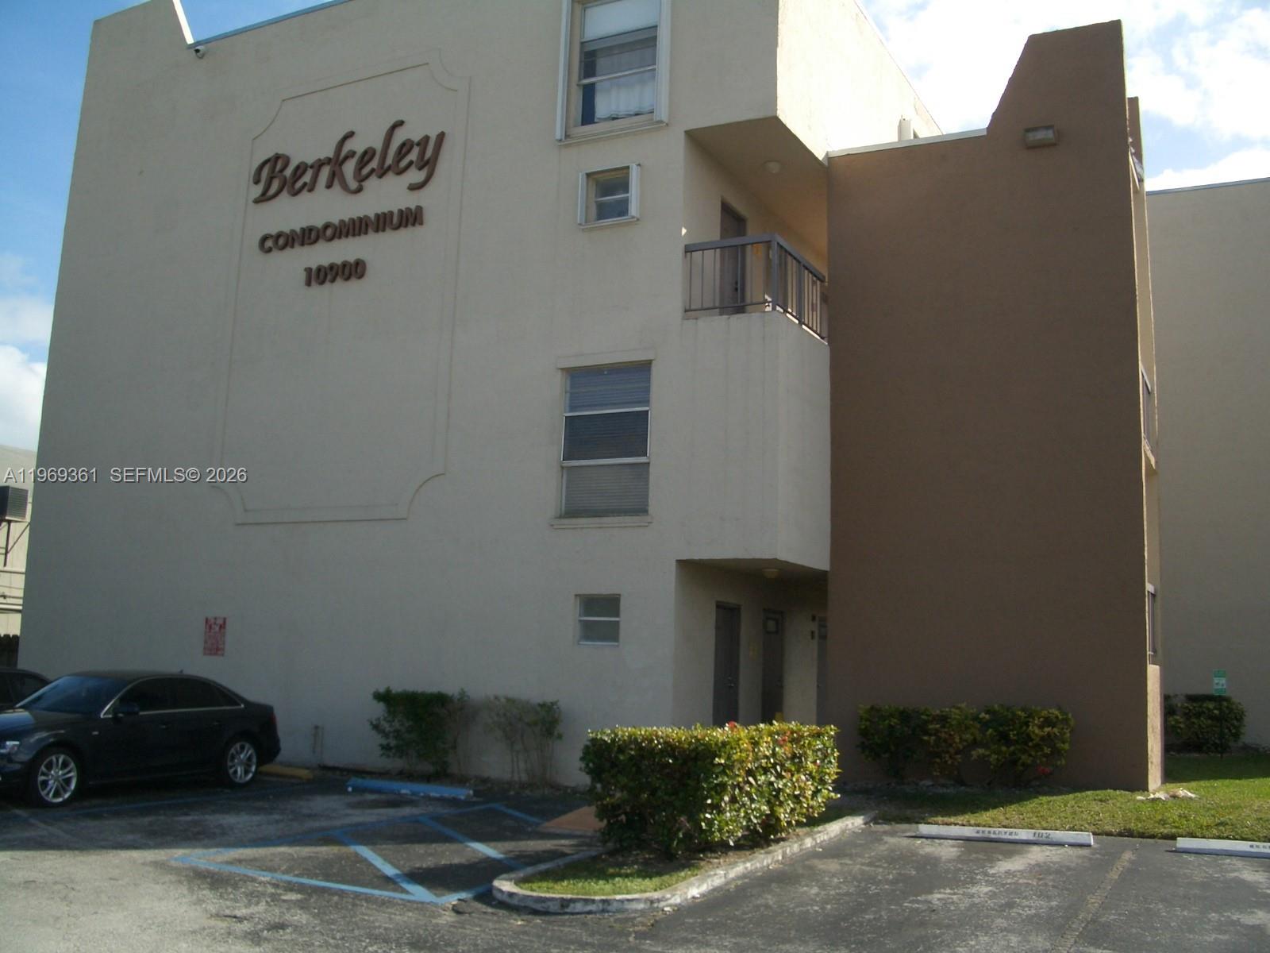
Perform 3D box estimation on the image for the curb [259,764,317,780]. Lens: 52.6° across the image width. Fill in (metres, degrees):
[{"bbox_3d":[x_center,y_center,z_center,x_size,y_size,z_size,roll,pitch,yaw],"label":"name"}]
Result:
[{"bbox_3d":[-4.928,3.909,17.024,1.720,0.120,0.170,-3,-10,27],"label":"curb"}]

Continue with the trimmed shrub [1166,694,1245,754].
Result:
[{"bbox_3d":[11.189,4.848,25.204,1.500,1.137,1.100,-3,-10,27],"label":"trimmed shrub"}]

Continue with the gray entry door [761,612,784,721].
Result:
[{"bbox_3d":[2.066,3.101,19.498,0.080,2.115,0.900,-3,-10,27],"label":"gray entry door"}]

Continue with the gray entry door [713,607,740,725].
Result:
[{"bbox_3d":[1.262,2.825,17.882,0.080,2.070,0.910,-3,-10,27],"label":"gray entry door"}]

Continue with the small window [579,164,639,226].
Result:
[{"bbox_3d":[-0.375,-3.937,17.972,0.900,0.780,0.130,-3,-10,27],"label":"small window"}]

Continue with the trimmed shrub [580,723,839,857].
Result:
[{"bbox_3d":[0.805,2.793,11.835,1.100,0.980,3.250,-3,-10,27],"label":"trimmed shrub"}]

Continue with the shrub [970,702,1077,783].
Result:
[{"bbox_3d":[4.748,3.285,15.695,1.100,0.968,0.800,-3,-10,27],"label":"shrub"}]

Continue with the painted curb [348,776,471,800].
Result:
[{"bbox_3d":[-2.733,3.772,15.546,1.720,0.130,0.170,-3,-10,27],"label":"painted curb"}]

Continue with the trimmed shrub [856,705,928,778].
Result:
[{"bbox_3d":[3.335,3.452,16.660,0.780,0.953,0.680,-3,-10,27],"label":"trimmed shrub"}]

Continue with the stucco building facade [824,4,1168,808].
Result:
[{"bbox_3d":[4.962,-0.911,17.946,4.050,9.950,1.900,-3,-10,27],"label":"stucco building facade"}]

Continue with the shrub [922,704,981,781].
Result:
[{"bbox_3d":[3.962,3.355,16.147,0.680,0.941,0.700,-3,-10,27],"label":"shrub"}]

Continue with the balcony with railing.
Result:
[{"bbox_3d":[1.689,-2.480,17.760,1.350,1.065,1.920,-3,-10,27],"label":"balcony with railing"}]

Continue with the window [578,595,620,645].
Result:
[{"bbox_3d":[-0.487,1.902,17.026,0.630,0.650,0.110,-3,-10,27],"label":"window"}]

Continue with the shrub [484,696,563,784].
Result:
[{"bbox_3d":[-1.481,3.453,16.823,0.970,1.117,0.520,-3,-10,27],"label":"shrub"}]

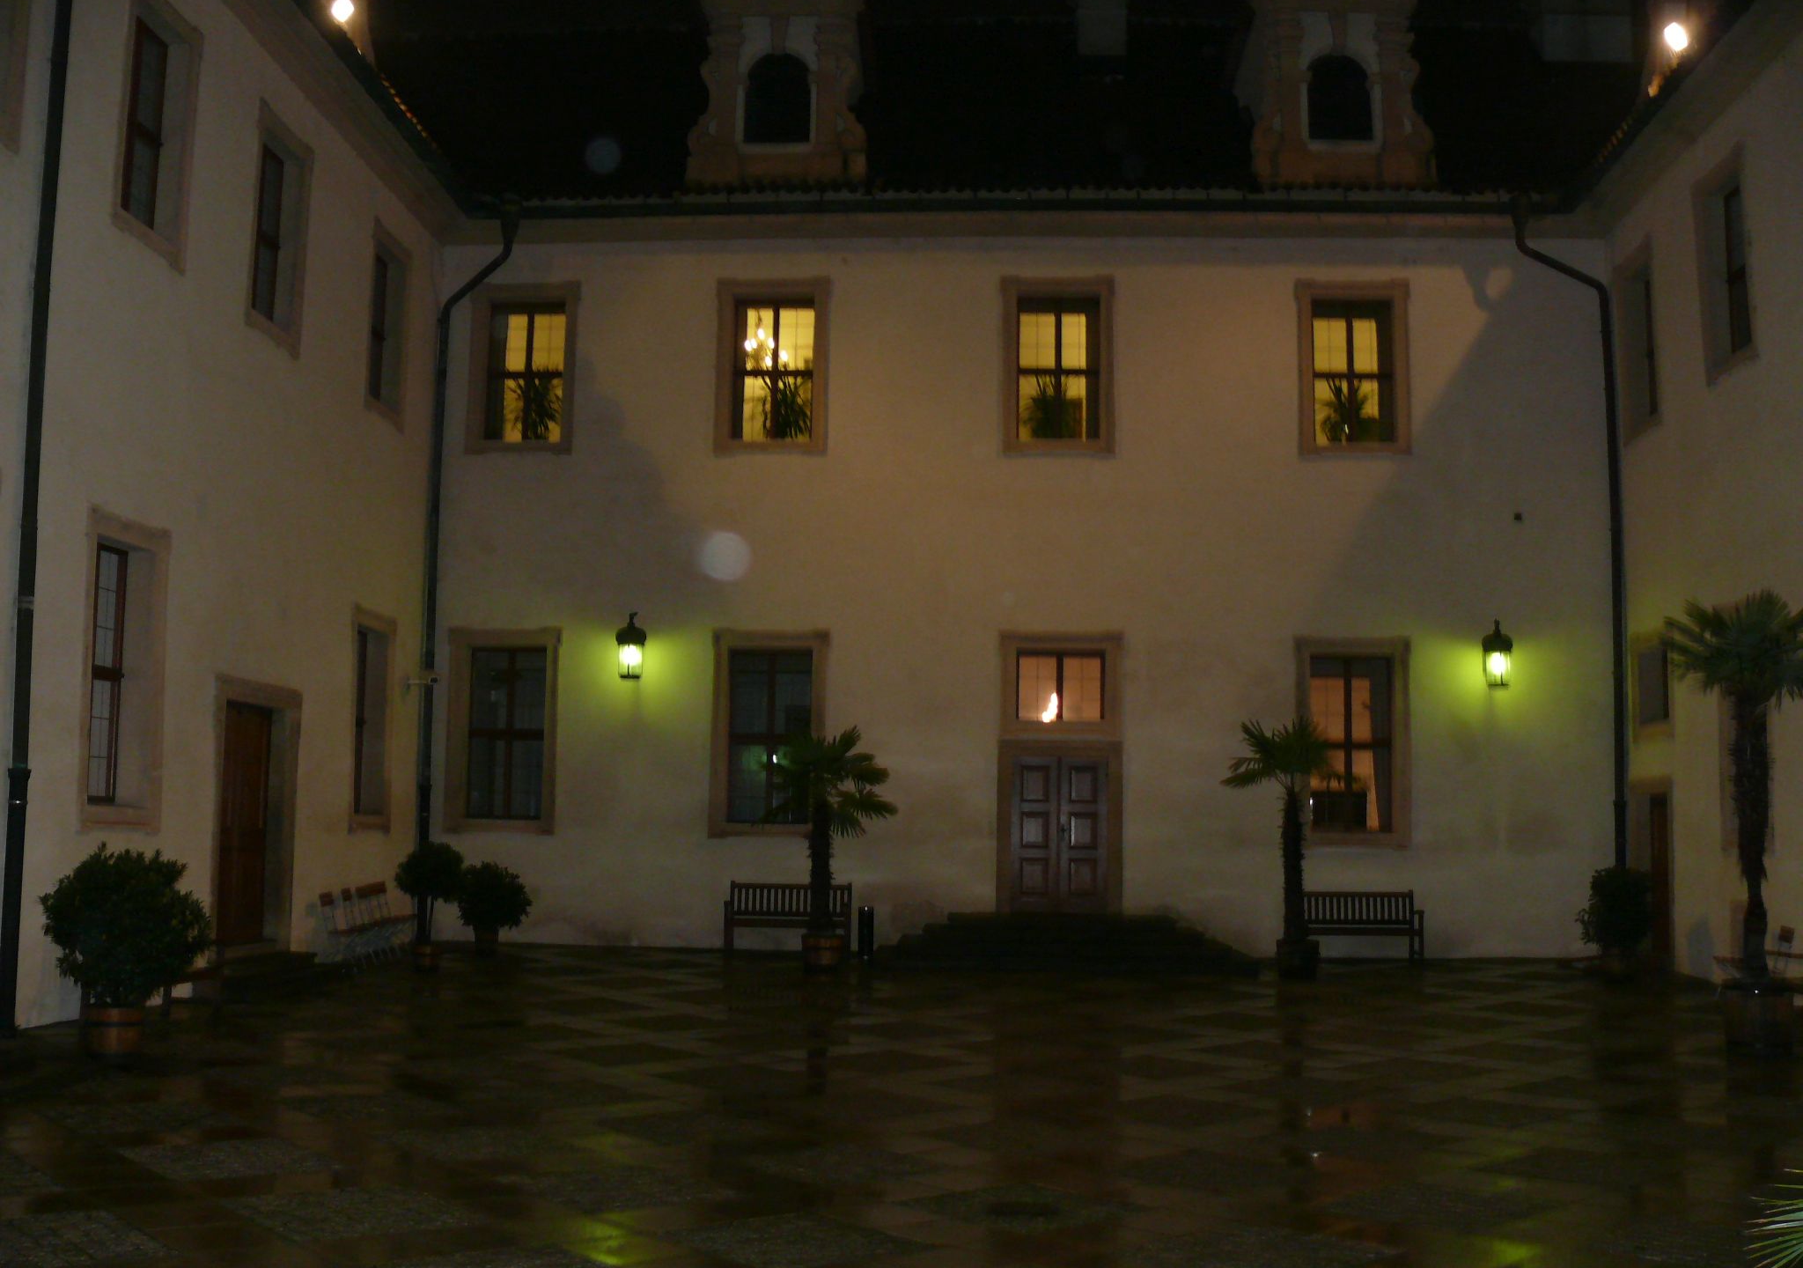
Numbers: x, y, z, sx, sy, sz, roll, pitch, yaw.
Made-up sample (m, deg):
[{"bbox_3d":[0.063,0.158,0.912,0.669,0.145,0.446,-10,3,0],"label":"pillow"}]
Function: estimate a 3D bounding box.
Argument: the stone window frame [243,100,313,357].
[{"bbox_3d":[-6.642,-4.245,19.296,0.250,2.384,1.370,0,-6,2],"label":"stone window frame"}]

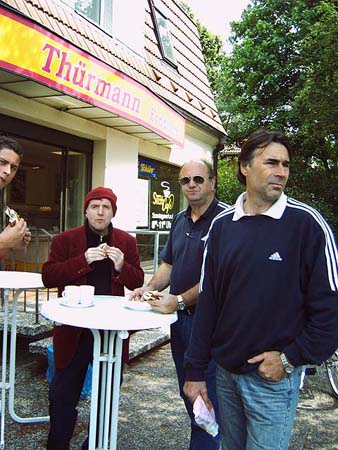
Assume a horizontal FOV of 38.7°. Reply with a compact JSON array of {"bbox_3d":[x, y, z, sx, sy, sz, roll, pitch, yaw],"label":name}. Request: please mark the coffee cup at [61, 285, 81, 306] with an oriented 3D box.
[{"bbox_3d":[-0.513,0.369,2.530,0.100,0.081,0.081,2,1,-3],"label":"coffee cup"}]

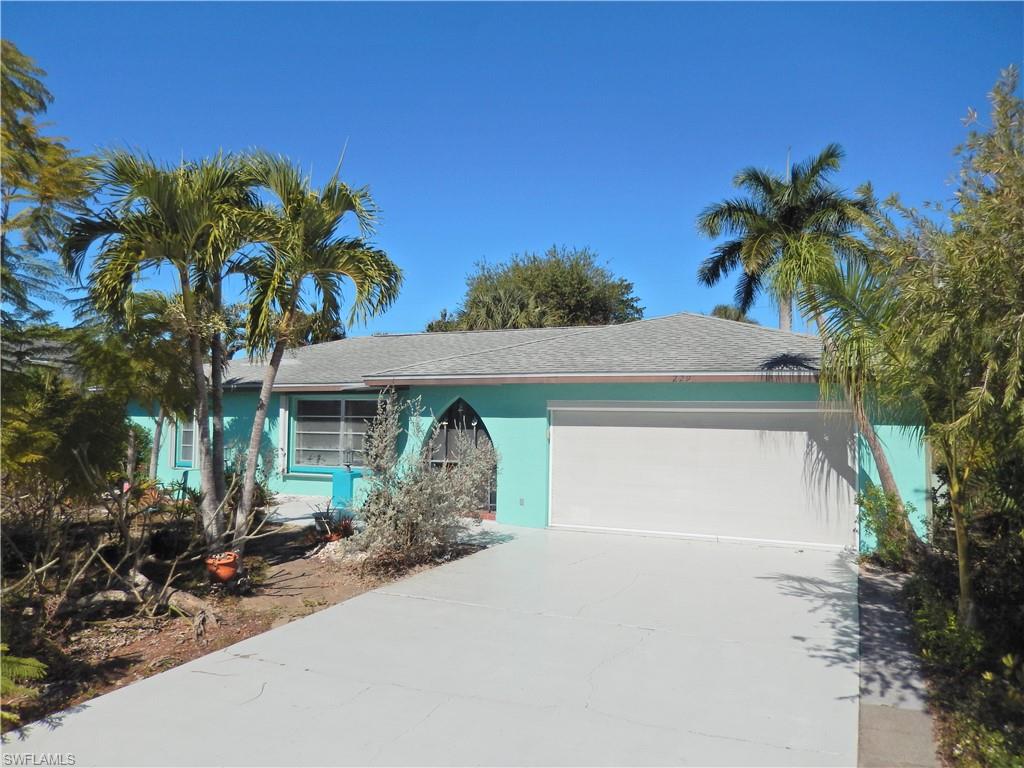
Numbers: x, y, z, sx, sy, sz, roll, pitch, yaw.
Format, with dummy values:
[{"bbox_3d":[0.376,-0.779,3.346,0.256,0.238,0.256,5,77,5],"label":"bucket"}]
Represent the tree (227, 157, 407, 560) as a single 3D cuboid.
[{"bbox_3d":[-2.617,-0.315,9.900,2.300,5.500,2.300,0,-1,0],"label":"tree"}]

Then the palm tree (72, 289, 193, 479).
[{"bbox_3d":[-7.820,0.260,15.400,2.550,4.400,2.500,0,-1,0],"label":"palm tree"}]

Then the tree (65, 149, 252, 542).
[{"bbox_3d":[-4.828,-0.389,10.100,2.650,5.600,2.600,0,-1,0],"label":"tree"}]

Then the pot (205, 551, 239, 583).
[{"bbox_3d":[-3.516,2.215,8.950,0.380,0.340,0.380,0,-1,0],"label":"pot"}]

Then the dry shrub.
[{"bbox_3d":[-1.228,1.299,10.500,1.950,2.250,1.700,0,-1,0],"label":"dry shrub"}]

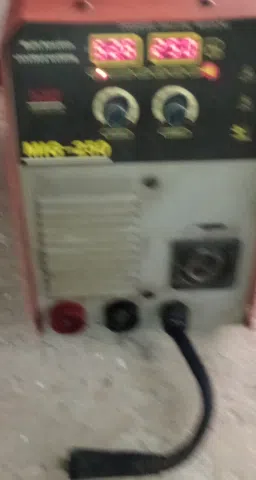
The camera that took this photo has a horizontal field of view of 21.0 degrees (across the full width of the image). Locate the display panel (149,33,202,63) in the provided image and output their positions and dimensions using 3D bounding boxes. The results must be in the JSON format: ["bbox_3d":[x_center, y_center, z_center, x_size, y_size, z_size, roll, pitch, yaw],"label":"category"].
[{"bbox_3d":[0.042,-0.171,0.613,0.046,0.027,0.010,-2,22,-1],"label":"display panel"}]

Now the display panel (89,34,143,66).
[{"bbox_3d":[-0.011,-0.169,0.613,0.046,0.027,0.010,-2,22,-1],"label":"display panel"}]

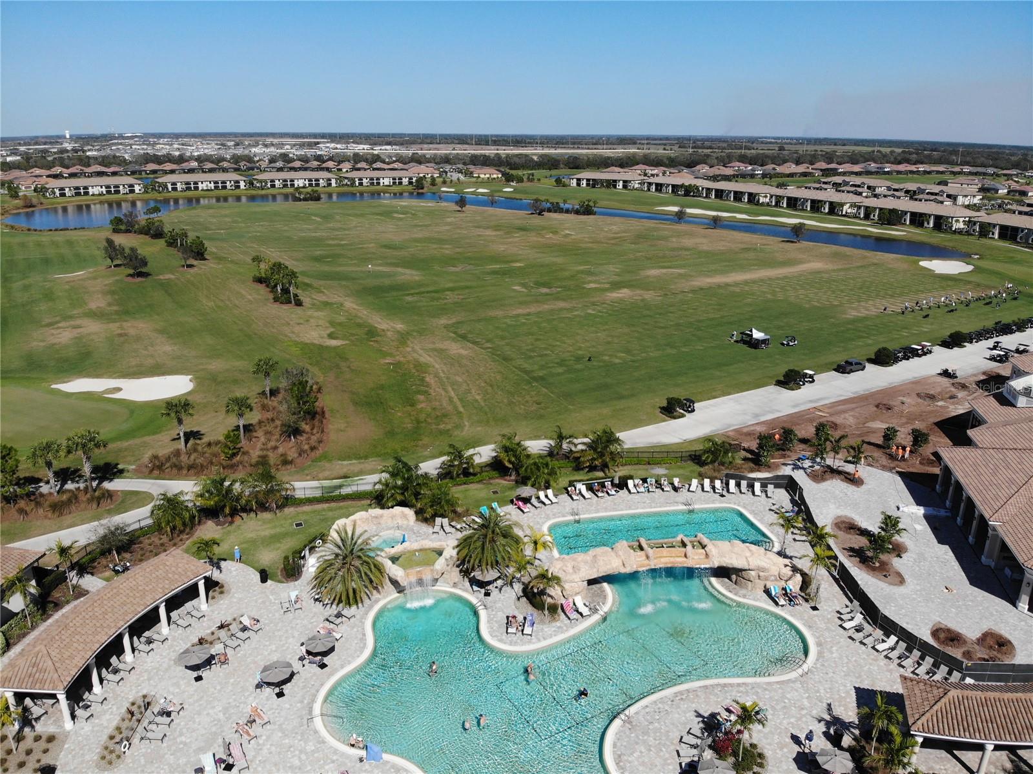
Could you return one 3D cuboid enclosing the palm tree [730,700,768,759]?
[{"bbox_3d":[14.343,21.717,44.932,2.300,4.600,2.300,8,21,21],"label":"palm tree"}]

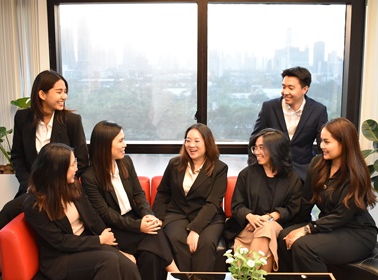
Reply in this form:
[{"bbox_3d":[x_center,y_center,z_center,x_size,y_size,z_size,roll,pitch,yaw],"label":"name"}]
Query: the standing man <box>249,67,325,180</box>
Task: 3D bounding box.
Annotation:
[{"bbox_3d":[0.751,0.244,3.187,0.540,1.570,0.480,2,9,17],"label":"standing man"}]

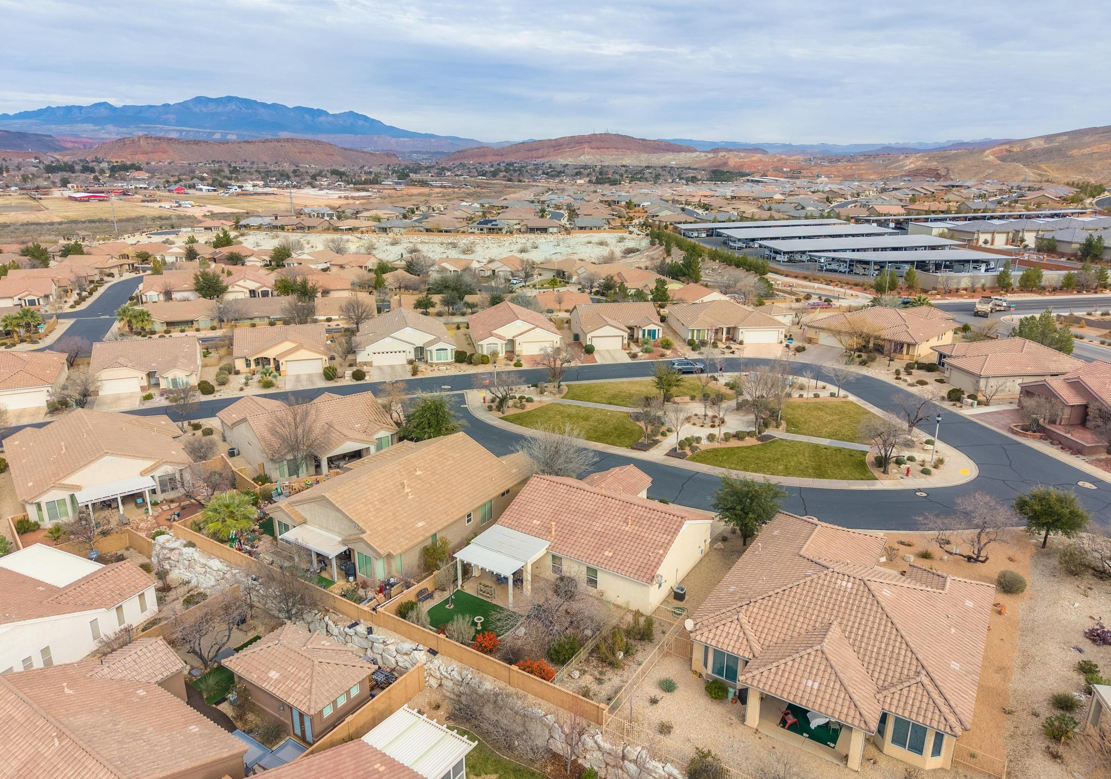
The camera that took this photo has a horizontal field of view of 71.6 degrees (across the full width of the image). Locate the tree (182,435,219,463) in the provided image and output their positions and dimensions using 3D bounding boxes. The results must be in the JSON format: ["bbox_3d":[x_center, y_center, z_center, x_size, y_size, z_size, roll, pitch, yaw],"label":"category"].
[{"bbox_3d":[-35.614,6.014,77.279,3.590,2.903,3.590,-8,19,-25],"label":"tree"}]

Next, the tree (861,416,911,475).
[{"bbox_3d":[31.440,5.320,73.420,4.770,5.750,4.770,0,17,0],"label":"tree"}]

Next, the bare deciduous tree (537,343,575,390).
[{"bbox_3d":[0.052,-2.864,101.102,5.200,6.000,5.200,0,17,0],"label":"bare deciduous tree"}]

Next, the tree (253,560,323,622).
[{"bbox_3d":[-17.306,13.176,49.867,4.468,4.030,4.468,-7,19,-21],"label":"tree"}]

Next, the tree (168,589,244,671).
[{"bbox_3d":[-21.477,14.889,47.586,4.500,5.300,4.500,-9,19,-26],"label":"tree"}]

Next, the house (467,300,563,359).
[{"bbox_3d":[-6.917,-10.028,124.843,13.200,5.400,17.600,-3,18,-12],"label":"house"}]

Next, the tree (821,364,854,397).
[{"bbox_3d":[36.191,-1.096,98.433,4.300,4.400,4.300,7,19,20],"label":"tree"}]

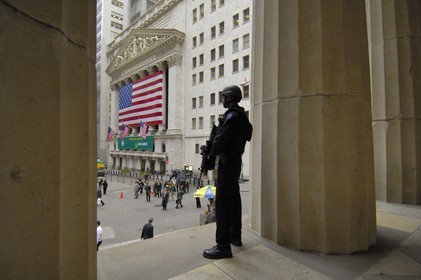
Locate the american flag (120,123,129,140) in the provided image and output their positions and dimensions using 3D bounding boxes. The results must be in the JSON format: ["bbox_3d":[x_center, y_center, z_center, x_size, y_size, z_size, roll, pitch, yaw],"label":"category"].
[{"bbox_3d":[-21.847,-1.970,53.800,0.500,4.200,1.750,-1,-2,44],"label":"american flag"}]

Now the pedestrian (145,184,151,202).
[{"bbox_3d":[-5.953,5.045,20.071,0.540,1.750,0.340,1,-2,-12],"label":"pedestrian"}]

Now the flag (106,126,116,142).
[{"bbox_3d":[-28.274,-1.427,60.000,0.500,4.300,1.750,-1,-2,44],"label":"flag"}]

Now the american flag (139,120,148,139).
[{"bbox_3d":[-15.002,-2.227,47.300,0.500,4.100,1.750,-1,-2,44],"label":"american flag"}]

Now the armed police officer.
[{"bbox_3d":[0.205,0.320,2.370,0.560,1.870,0.560,0,-2,12],"label":"armed police officer"}]

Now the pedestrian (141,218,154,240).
[{"bbox_3d":[-3.131,4.794,10.543,0.560,1.760,0.420,0,-2,14],"label":"pedestrian"}]

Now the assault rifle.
[{"bbox_3d":[-0.018,0.155,2.360,0.250,0.760,0.080,13,-7,15],"label":"assault rifle"}]

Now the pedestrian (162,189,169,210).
[{"bbox_3d":[-3.723,4.974,17.566,0.560,1.780,0.380,0,-2,6],"label":"pedestrian"}]

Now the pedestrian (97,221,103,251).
[{"bbox_3d":[-5.424,4.771,10.043,0.500,1.750,0.500,0,-2,13],"label":"pedestrian"}]

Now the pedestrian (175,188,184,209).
[{"bbox_3d":[-2.658,5.025,18.091,0.600,1.720,0.520,2,-2,-41],"label":"pedestrian"}]

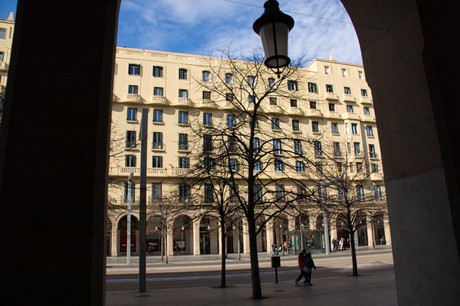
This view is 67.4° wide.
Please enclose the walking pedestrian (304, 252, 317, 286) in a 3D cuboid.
[{"bbox_3d":[3.963,5.837,17.396,0.550,1.600,0.500,2,-15,-17],"label":"walking pedestrian"}]

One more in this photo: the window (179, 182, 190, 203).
[{"bbox_3d":[-6.286,5.457,47.497,1.500,2.650,0.250,2,-15,-17],"label":"window"}]

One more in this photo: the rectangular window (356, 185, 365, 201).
[{"bbox_3d":[21.070,6.411,55.822,1.250,2.600,0.250,2,-15,-17],"label":"rectangular window"}]

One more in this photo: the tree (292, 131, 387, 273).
[{"bbox_3d":[6.602,2.832,20.136,5.300,8.220,5.000,2,-15,-17],"label":"tree"}]

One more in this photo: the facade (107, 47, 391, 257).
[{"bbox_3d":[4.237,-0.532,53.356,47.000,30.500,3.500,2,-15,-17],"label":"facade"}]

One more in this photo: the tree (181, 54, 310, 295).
[{"bbox_3d":[0.658,0.341,14.772,5.100,10.960,5.000,2,-15,-17],"label":"tree"}]

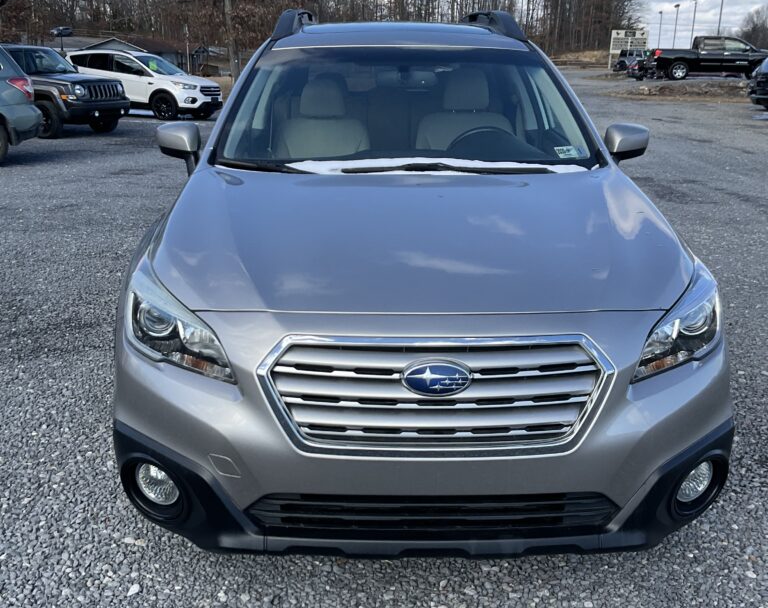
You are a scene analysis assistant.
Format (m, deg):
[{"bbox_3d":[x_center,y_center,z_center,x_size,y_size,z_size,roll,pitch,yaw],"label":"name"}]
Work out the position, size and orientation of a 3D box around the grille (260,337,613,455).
[{"bbox_3d":[0.126,0.211,2.094,0.880,0.300,0.120,0,18,-2],"label":"grille"}]

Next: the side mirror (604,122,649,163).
[{"bbox_3d":[1.019,-0.657,3.606,0.195,0.205,0.150,0,18,-2],"label":"side mirror"}]

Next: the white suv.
[{"bbox_3d":[-6.590,-6.030,23.530,4.530,1.690,1.880,8,18,23],"label":"white suv"}]

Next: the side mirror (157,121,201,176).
[{"bbox_3d":[-0.840,-0.648,3.548,0.195,0.215,0.150,0,18,-2],"label":"side mirror"}]

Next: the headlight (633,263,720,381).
[{"bbox_3d":[0.809,0.029,2.363,0.370,0.250,0.430,0,18,-2],"label":"headlight"}]

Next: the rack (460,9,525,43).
[{"bbox_3d":[0.591,-1.532,4.762,0.130,0.150,1.950,0,18,-2],"label":"rack"}]

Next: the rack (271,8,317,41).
[{"bbox_3d":[-0.498,-1.532,4.727,0.130,0.150,1.950,0,18,-2],"label":"rack"}]

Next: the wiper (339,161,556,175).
[{"bbox_3d":[0.233,-0.499,3.147,0.790,0.055,0.100,0,18,-2],"label":"wiper"}]

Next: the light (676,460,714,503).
[{"bbox_3d":[0.851,0.478,2.370,0.110,0.115,0.080,0,18,-2],"label":"light"}]

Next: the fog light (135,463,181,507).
[{"bbox_3d":[-0.605,0.478,2.323,0.110,0.115,0.080,0,18,-2],"label":"fog light"}]

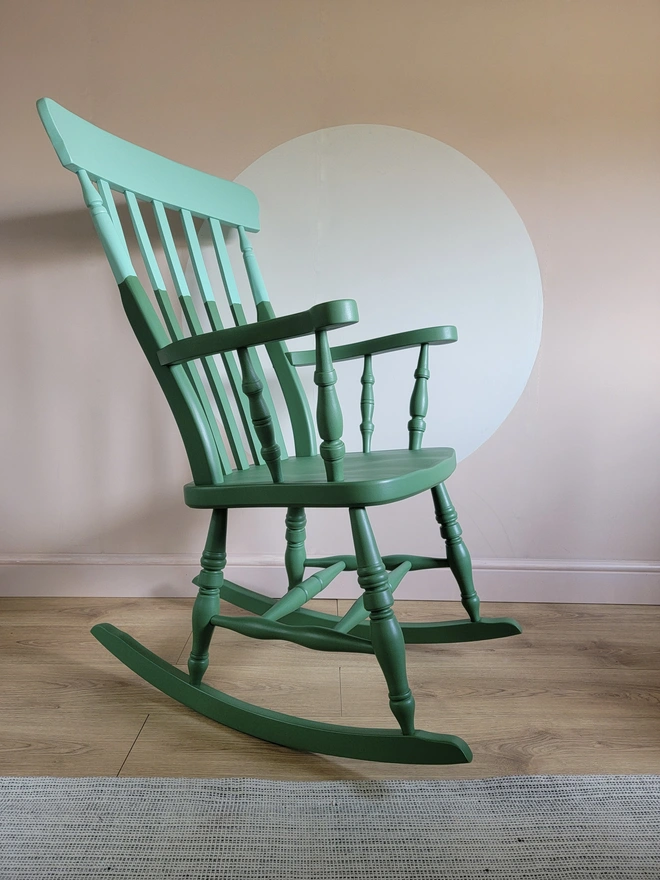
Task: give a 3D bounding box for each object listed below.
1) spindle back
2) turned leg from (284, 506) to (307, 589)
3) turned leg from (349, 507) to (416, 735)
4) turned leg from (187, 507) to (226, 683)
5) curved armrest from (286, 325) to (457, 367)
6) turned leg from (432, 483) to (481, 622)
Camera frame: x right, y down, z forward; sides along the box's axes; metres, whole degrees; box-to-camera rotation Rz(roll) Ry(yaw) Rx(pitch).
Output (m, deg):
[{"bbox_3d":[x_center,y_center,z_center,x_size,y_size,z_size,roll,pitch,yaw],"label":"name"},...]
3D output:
[{"bbox_3d":[-0.251,-0.284,1.262,0.105,0.737,0.607,-22,-4,26],"label":"spindle back"},{"bbox_3d":[-0.080,0.245,1.430,0.048,0.360,0.048,11,17,24],"label":"turned leg"},{"bbox_3d":[0.080,0.269,0.928,0.048,0.359,0.048,-15,-4,25],"label":"turned leg"},{"bbox_3d":[-0.224,0.282,1.134,0.048,0.360,0.048,11,5,25],"label":"turned leg"},{"bbox_3d":[0.092,-0.211,1.381,0.403,0.029,0.095,-6,4,26],"label":"curved armrest"},{"bbox_3d":[0.268,0.221,1.314,0.048,0.359,0.048,-15,4,28],"label":"turned leg"}]

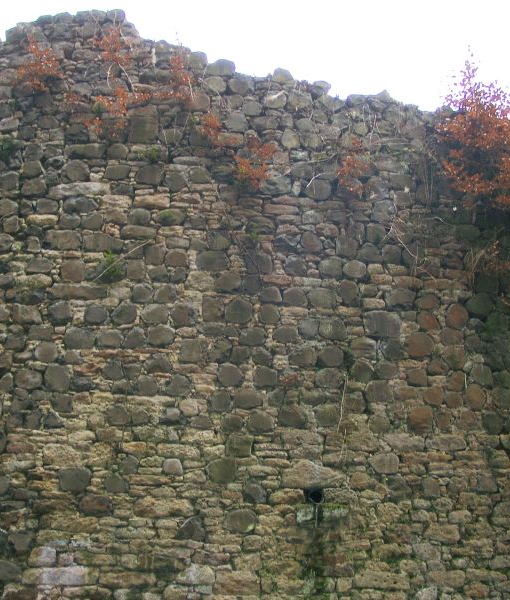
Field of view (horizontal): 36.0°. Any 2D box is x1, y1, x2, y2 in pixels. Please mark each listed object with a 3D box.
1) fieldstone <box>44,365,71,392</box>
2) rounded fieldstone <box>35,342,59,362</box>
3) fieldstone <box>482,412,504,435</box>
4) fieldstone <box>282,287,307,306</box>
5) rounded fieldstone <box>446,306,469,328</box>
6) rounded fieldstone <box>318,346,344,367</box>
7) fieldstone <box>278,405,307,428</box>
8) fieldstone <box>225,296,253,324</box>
[{"bbox_3d":[-1.865,0.741,7.420,0.263,0.263,0.210,-2,-14,7],"label":"fieldstone"},{"bbox_3d":[-2.052,0.519,7.771,0.240,0.195,0.169,-3,-16,10],"label":"rounded fieldstone"},{"bbox_3d":[2.306,1.199,7.630,0.214,0.207,0.165,2,-16,-9],"label":"fieldstone"},{"bbox_3d":[0.389,-0.034,7.542,0.229,0.191,0.168,0,-14,0],"label":"fieldstone"},{"bbox_3d":[2.262,0.184,8.776,0.274,0.256,0.225,3,-12,-14],"label":"rounded fieldstone"},{"bbox_3d":[0.808,0.605,8.408,0.269,0.202,0.200,1,-12,-7],"label":"rounded fieldstone"},{"bbox_3d":[0.355,1.103,7.440,0.274,0.220,0.196,0,-16,-1],"label":"fieldstone"},{"bbox_3d":[-0.148,0.100,7.518,0.266,0.266,0.213,0,-14,0],"label":"fieldstone"}]

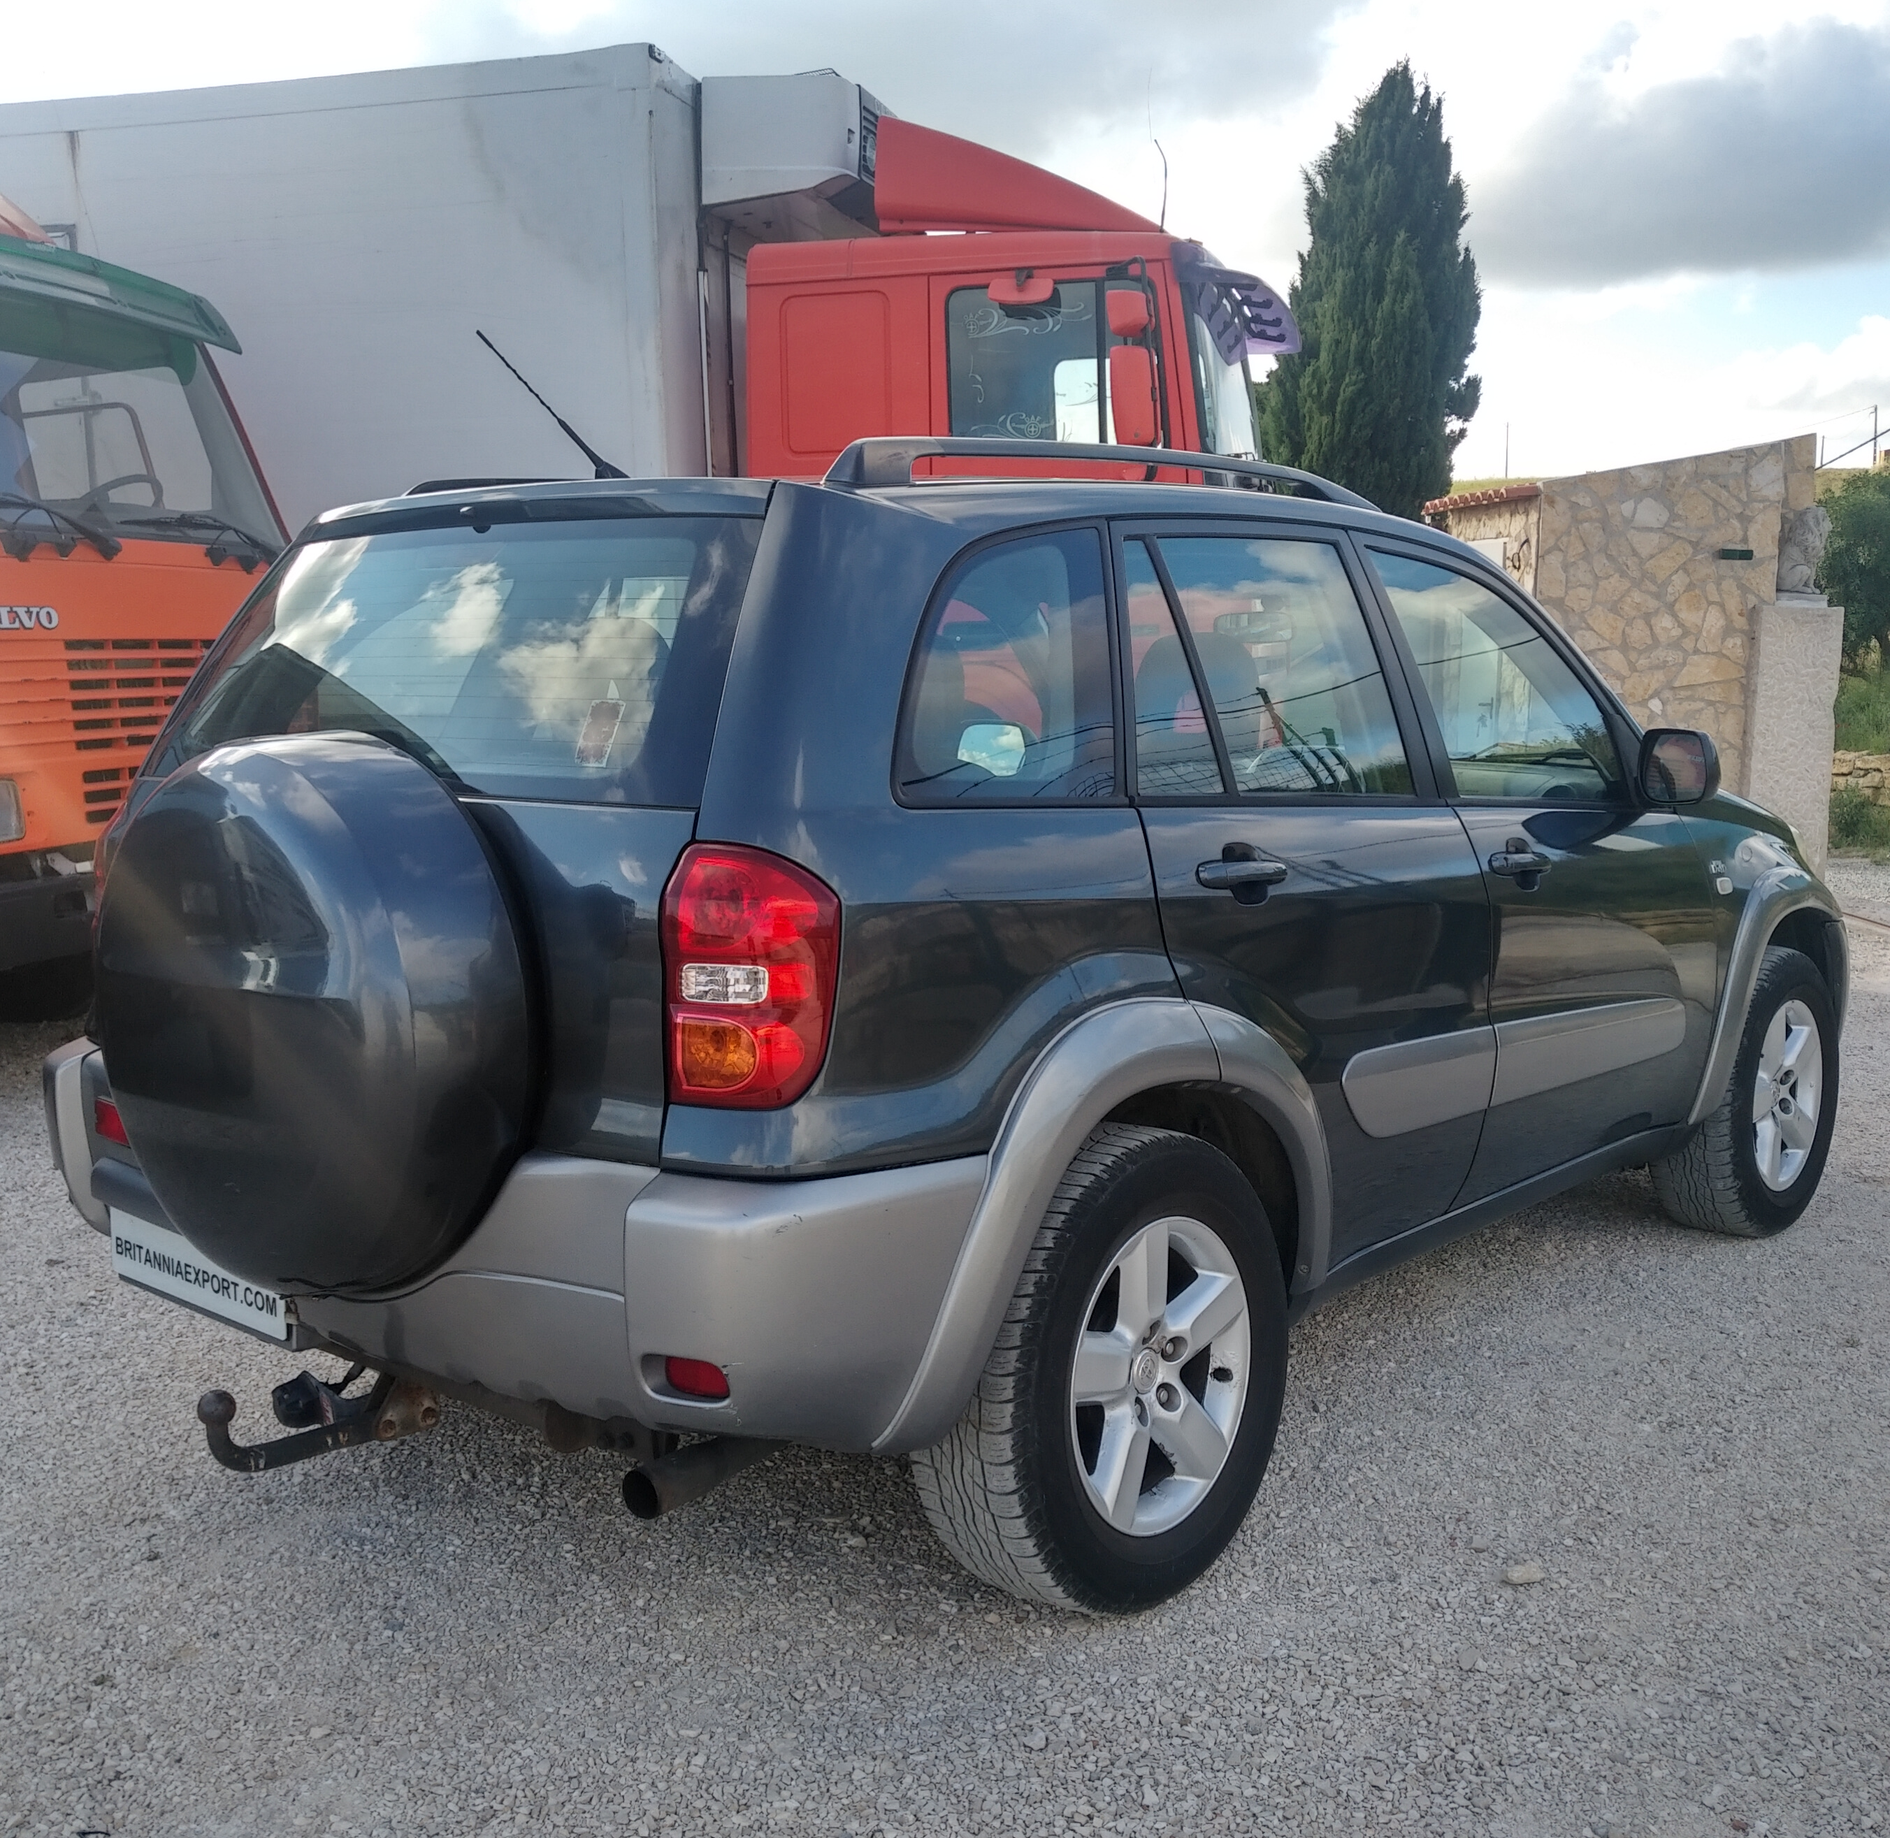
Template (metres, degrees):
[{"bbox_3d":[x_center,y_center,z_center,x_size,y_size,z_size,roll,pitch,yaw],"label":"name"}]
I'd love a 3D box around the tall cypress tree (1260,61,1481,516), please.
[{"bbox_3d":[4.108,-4.427,18.677,2.250,7.090,2.250,1,7,12],"label":"tall cypress tree"}]

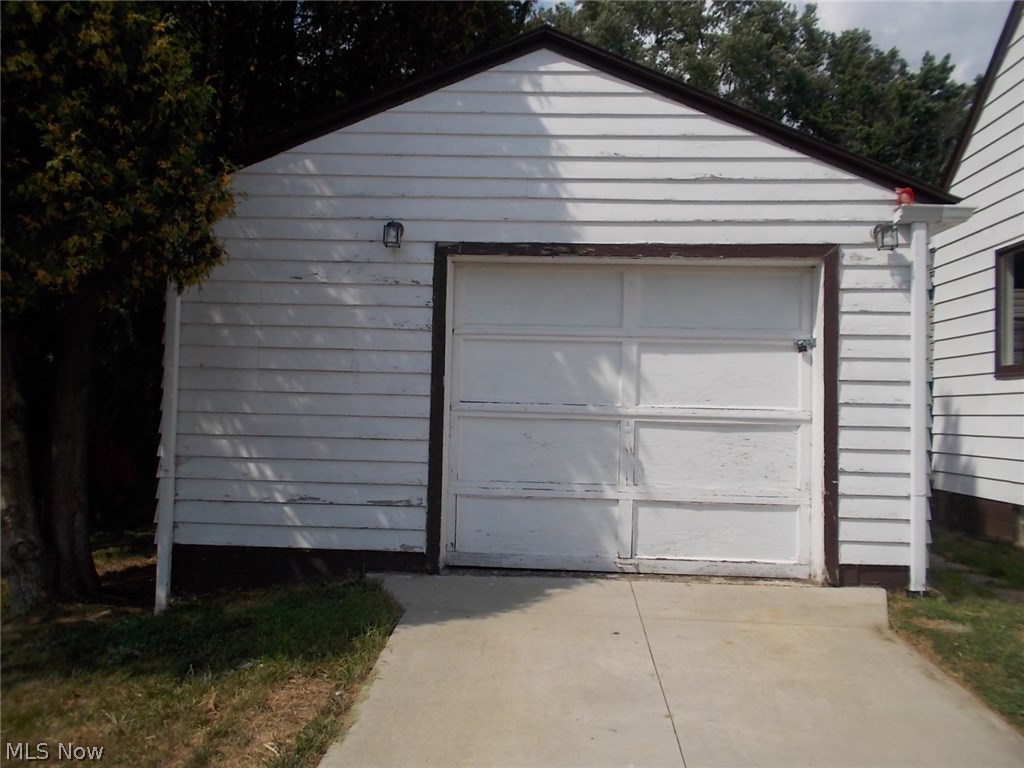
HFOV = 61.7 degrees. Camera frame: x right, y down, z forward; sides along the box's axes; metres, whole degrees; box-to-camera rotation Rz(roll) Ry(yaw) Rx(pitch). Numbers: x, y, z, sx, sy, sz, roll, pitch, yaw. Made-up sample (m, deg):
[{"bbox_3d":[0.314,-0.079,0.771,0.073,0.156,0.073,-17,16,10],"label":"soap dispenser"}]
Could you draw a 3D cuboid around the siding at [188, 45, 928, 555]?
[{"bbox_3d":[0.182,-0.567,5.716,4.850,3.372,0.120,1,-3,3],"label":"siding"}]

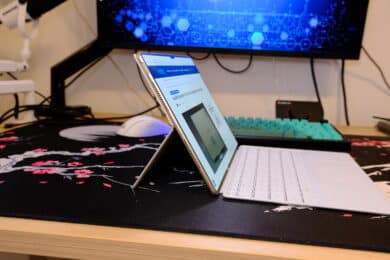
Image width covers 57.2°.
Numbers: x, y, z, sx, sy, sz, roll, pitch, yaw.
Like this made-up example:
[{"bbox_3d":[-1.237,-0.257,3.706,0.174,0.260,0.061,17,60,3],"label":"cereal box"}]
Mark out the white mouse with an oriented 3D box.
[{"bbox_3d":[-0.111,-0.011,0.803,0.124,0.040,0.065,-6,14,-37],"label":"white mouse"}]

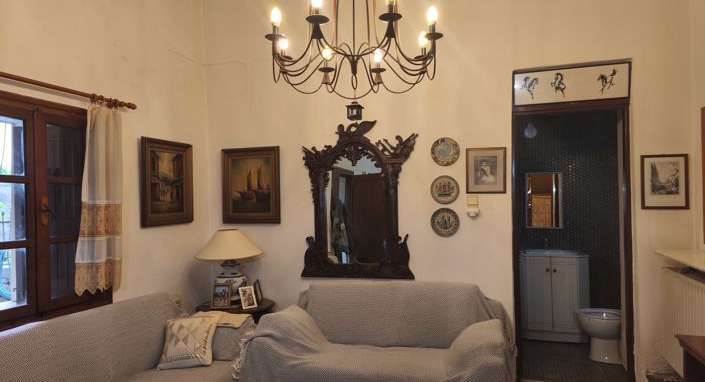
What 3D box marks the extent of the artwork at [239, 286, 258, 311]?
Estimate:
[{"bbox_3d":[-0.762,0.782,3.440,0.112,0.165,0.020,-1,-18,-36],"label":"artwork"}]

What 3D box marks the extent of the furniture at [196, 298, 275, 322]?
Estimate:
[{"bbox_3d":[-0.935,1.228,3.721,0.620,0.630,0.620,-1,0,17],"label":"furniture"}]

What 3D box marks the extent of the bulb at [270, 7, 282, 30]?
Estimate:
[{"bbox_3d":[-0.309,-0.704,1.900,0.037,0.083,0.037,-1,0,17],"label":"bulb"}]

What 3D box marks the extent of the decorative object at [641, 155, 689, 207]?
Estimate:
[{"bbox_3d":[2.105,-0.060,3.159,0.282,0.374,0.022,-1,0,17],"label":"decorative object"}]

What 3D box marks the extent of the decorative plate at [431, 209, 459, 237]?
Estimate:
[{"bbox_3d":[0.714,0.241,3.586,0.223,0.223,0.025,-1,0,17],"label":"decorative plate"}]

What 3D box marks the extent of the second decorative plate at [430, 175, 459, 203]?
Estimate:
[{"bbox_3d":[0.693,-0.009,3.490,0.215,0.215,0.025,-1,0,16],"label":"second decorative plate"}]

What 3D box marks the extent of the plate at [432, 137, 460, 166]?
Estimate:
[{"bbox_3d":[0.693,-0.292,3.491,0.215,0.215,0.025,-1,0,16],"label":"plate"}]

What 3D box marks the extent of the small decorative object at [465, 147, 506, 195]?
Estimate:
[{"bbox_3d":[0.999,-0.153,3.501,0.293,0.348,0.020,-1,0,17],"label":"small decorative object"}]

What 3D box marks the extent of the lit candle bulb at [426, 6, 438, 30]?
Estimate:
[{"bbox_3d":[0.323,-0.700,1.890,0.039,0.090,0.039,-1,0,16],"label":"lit candle bulb"}]

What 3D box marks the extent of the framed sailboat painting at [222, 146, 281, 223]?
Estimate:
[{"bbox_3d":[-0.878,-0.042,4.070,0.568,0.661,0.040,-1,0,17],"label":"framed sailboat painting"}]

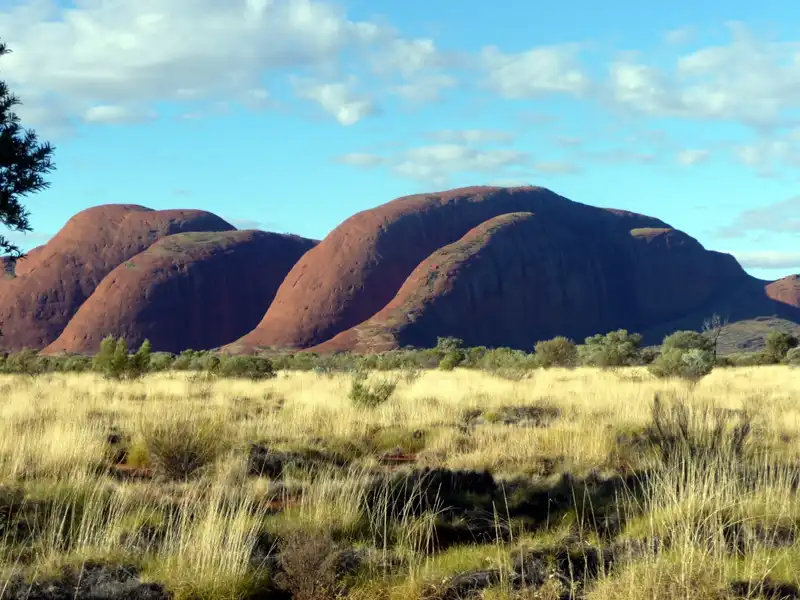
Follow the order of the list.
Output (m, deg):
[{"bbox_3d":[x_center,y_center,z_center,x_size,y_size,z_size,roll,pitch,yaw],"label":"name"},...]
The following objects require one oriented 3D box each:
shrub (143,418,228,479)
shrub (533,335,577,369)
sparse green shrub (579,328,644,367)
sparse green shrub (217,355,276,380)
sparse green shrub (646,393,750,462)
[{"bbox_3d":[-2.836,1.970,22.000,1.137,0.806,1.046,0,-2,0],"label":"shrub"},{"bbox_3d":[10.028,3.472,108.000,2.856,2.207,2.570,0,-2,0],"label":"shrub"},{"bbox_3d":[13.662,3.148,108.000,4.154,2.596,3.531,0,-2,0],"label":"sparse green shrub"},{"bbox_3d":[-7.380,3.269,80.000,2.885,1.298,2.452,0,-2,0],"label":"sparse green shrub"},{"bbox_3d":[4.216,1.836,23.500,1.469,1.059,1.175,0,-2,0],"label":"sparse green shrub"}]

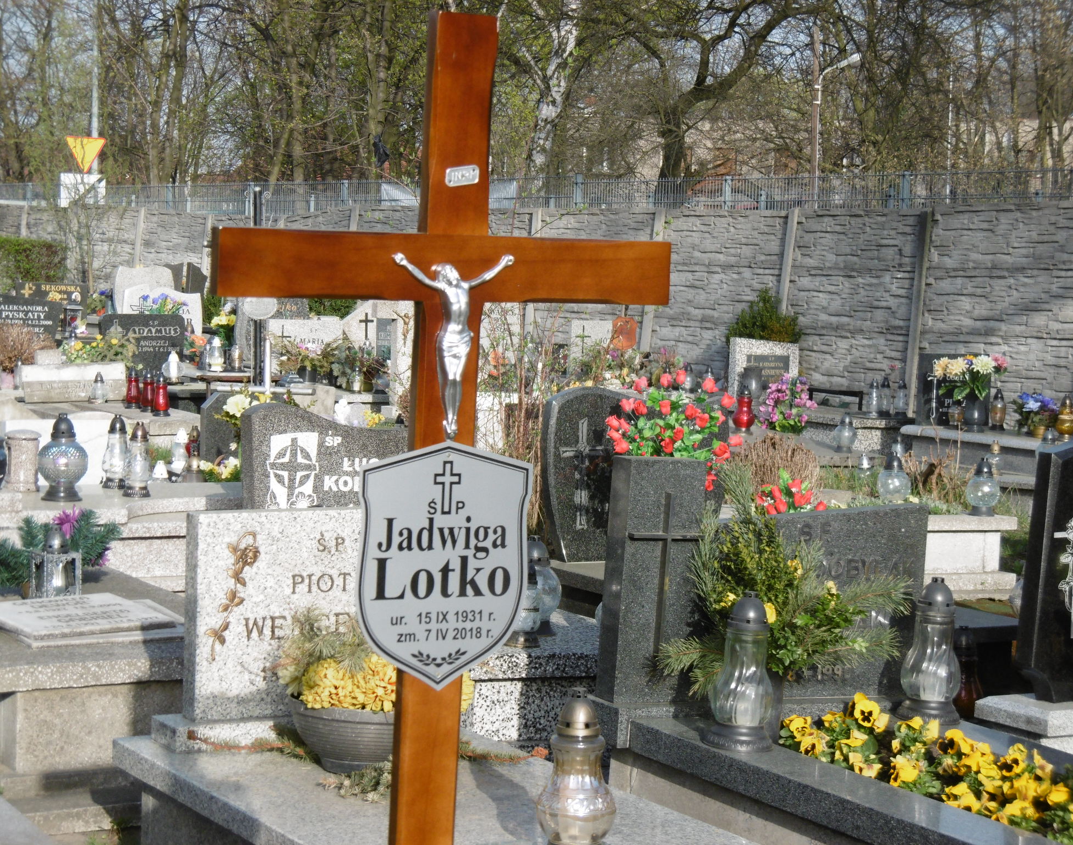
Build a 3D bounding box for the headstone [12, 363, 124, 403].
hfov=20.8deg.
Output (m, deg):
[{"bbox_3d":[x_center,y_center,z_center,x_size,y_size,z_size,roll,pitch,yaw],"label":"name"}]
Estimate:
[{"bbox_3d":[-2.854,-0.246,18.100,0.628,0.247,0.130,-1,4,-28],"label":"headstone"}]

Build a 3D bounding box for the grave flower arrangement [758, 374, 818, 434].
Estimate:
[{"bbox_3d":[1.287,-0.097,15.000,0.280,0.300,0.250,-1,6,-29],"label":"grave flower arrangement"}]

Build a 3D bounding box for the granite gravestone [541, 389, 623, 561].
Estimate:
[{"bbox_3d":[0.320,0.165,9.964,0.725,0.595,0.100,-1,6,-29],"label":"granite gravestone"}]

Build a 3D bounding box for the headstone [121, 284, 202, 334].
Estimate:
[{"bbox_3d":[-3.189,-0.953,25.000,0.689,0.435,0.090,-1,4,-28],"label":"headstone"}]

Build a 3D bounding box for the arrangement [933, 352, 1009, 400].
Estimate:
[{"bbox_3d":[2.963,-0.303,20.000,0.440,0.330,0.330,1,5,-25],"label":"arrangement"}]

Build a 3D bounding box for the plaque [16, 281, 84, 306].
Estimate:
[{"bbox_3d":[-4.184,-1.001,25.300,0.622,0.437,0.090,-1,4,-28],"label":"plaque"}]

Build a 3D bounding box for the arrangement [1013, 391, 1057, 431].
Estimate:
[{"bbox_3d":[3.319,-0.067,19.500,0.280,0.275,0.240,1,5,-25],"label":"arrangement"}]

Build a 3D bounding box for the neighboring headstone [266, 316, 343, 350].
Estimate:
[{"bbox_3d":[-1.669,-0.539,21.000,0.630,0.430,0.080,-1,6,-38],"label":"neighboring headstone"}]

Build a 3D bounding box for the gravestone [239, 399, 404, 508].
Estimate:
[{"bbox_3d":[-0.607,0.205,9.408,0.700,0.563,0.090,-1,6,-29],"label":"gravestone"}]

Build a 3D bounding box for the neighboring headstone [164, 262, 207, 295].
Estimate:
[{"bbox_3d":[-3.530,-1.311,29.300,0.468,0.582,0.100,-1,4,-28],"label":"neighboring headstone"}]

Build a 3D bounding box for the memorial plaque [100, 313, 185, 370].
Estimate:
[{"bbox_3d":[-2.782,-0.535,20.600,0.670,0.450,0.075,-1,6,-38],"label":"memorial plaque"}]

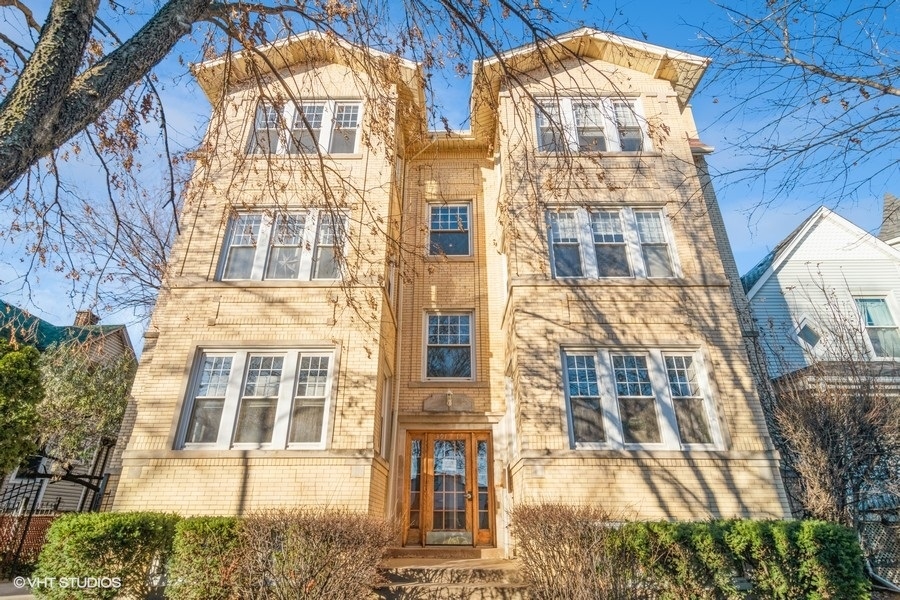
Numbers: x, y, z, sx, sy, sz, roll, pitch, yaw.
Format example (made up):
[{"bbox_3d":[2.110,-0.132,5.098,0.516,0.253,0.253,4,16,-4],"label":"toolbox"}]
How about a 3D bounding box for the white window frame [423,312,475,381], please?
[{"bbox_3d":[-0.002,1.064,10.248,1.161,1.601,0.120,0,-24,0],"label":"white window frame"}]

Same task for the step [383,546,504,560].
[{"bbox_3d":[-0.076,4.666,8.284,2.164,0.161,0.500,0,-24,0],"label":"step"}]

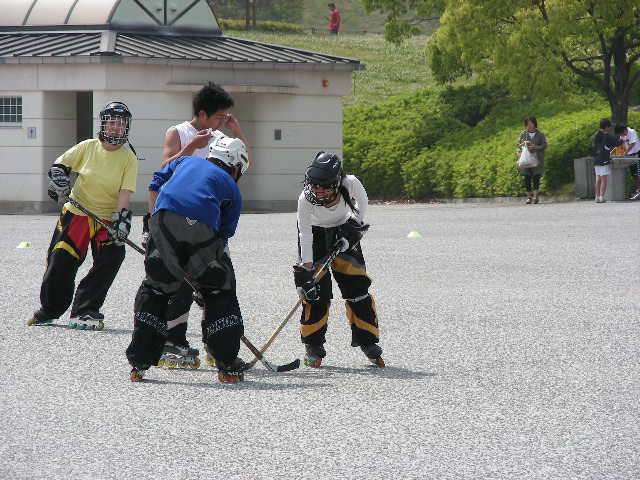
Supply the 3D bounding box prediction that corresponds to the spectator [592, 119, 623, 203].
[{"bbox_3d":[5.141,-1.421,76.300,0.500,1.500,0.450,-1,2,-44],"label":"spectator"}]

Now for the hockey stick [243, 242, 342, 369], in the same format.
[{"bbox_3d":[-0.174,0.382,26.000,0.220,1.250,0.070,38,5,0],"label":"hockey stick"}]

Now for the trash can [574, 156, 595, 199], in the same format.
[{"bbox_3d":[4.920,-1.150,78.500,0.450,0.790,0.450,0,1,6],"label":"trash can"}]

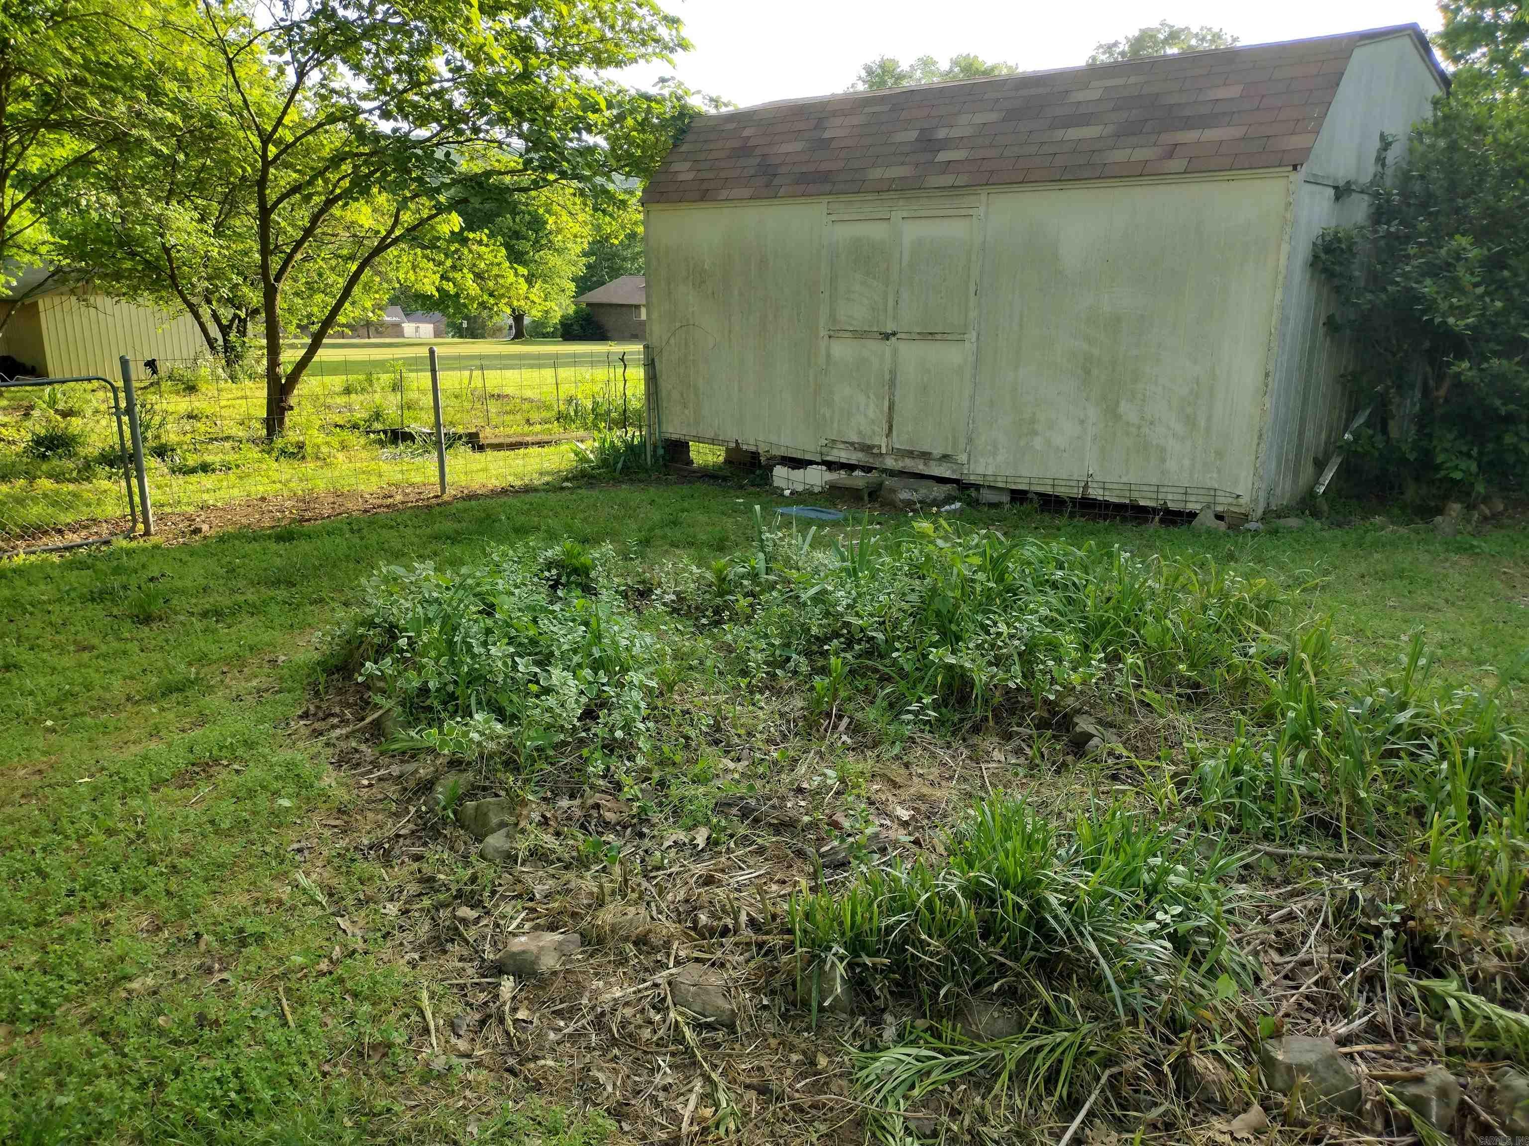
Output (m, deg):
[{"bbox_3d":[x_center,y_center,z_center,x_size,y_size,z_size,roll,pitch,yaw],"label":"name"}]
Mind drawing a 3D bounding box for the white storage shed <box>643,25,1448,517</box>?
[{"bbox_3d":[2.291,-2.752,10.821,6.200,3.350,3.660,13,18,42],"label":"white storage shed"}]

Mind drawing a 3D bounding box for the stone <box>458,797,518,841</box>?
[{"bbox_3d":[-0.820,0.730,3.544,0.160,0.085,0.120,0,13,-4],"label":"stone"}]

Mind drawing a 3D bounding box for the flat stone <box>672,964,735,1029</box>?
[{"bbox_3d":[-0.132,0.917,2.590,0.135,0.075,0.095,5,14,17],"label":"flat stone"}]

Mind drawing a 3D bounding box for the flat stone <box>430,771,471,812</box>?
[{"bbox_3d":[-0.992,0.690,3.771,0.120,0.080,0.115,-3,14,-15],"label":"flat stone"}]

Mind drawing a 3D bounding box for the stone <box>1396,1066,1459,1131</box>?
[{"bbox_3d":[1.201,0.954,2.165,0.100,0.085,0.085,6,14,22],"label":"stone"}]

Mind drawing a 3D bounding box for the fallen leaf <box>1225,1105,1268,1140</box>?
[{"bbox_3d":[0.874,0.997,2.165,0.075,0.025,0.055,7,15,25],"label":"fallen leaf"}]

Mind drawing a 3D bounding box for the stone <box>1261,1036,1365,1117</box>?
[{"bbox_3d":[1.018,0.939,2.229,0.165,0.100,0.105,5,14,16],"label":"stone"}]

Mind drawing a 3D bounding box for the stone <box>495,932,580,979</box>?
[{"bbox_3d":[-0.531,0.895,2.794,0.180,0.060,0.090,-6,15,-26],"label":"stone"}]

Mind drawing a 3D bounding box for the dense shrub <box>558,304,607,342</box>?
[{"bbox_3d":[-11.418,-15.738,75.000,3.000,2.350,2.700,-1,14,-8],"label":"dense shrub"}]

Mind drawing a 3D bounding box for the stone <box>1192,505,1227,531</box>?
[{"bbox_3d":[2.979,-0.372,7.995,0.220,0.170,0.130,13,18,42],"label":"stone"}]

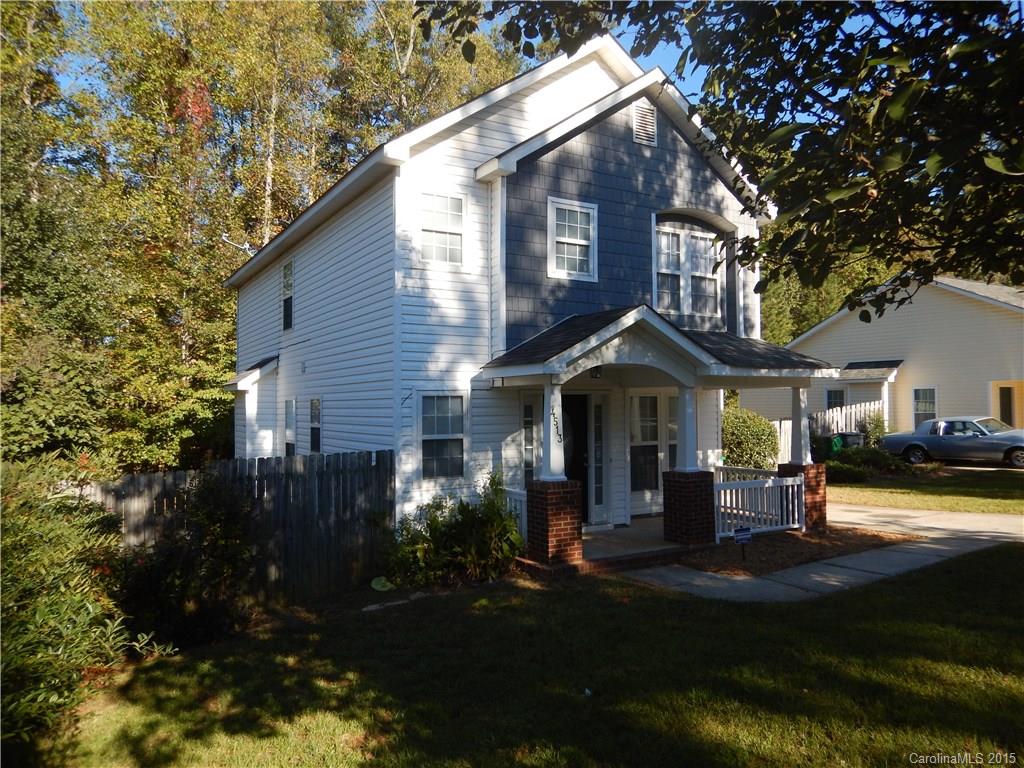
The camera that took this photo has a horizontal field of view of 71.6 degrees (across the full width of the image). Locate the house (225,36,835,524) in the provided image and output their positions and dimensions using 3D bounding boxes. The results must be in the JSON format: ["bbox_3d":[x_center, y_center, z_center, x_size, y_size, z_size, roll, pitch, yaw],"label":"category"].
[{"bbox_3d":[-1.150,-1.363,15.718,7.560,8.150,13.100,1,-2,-32],"label":"house"}]

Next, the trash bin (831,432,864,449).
[{"bbox_3d":[10.877,2.090,23.000,0.656,1.004,0.755,0,-2,-12],"label":"trash bin"}]

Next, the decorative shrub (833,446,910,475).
[{"bbox_3d":[10.356,2.174,20.500,1.669,0.680,1.836,1,-2,-32],"label":"decorative shrub"}]

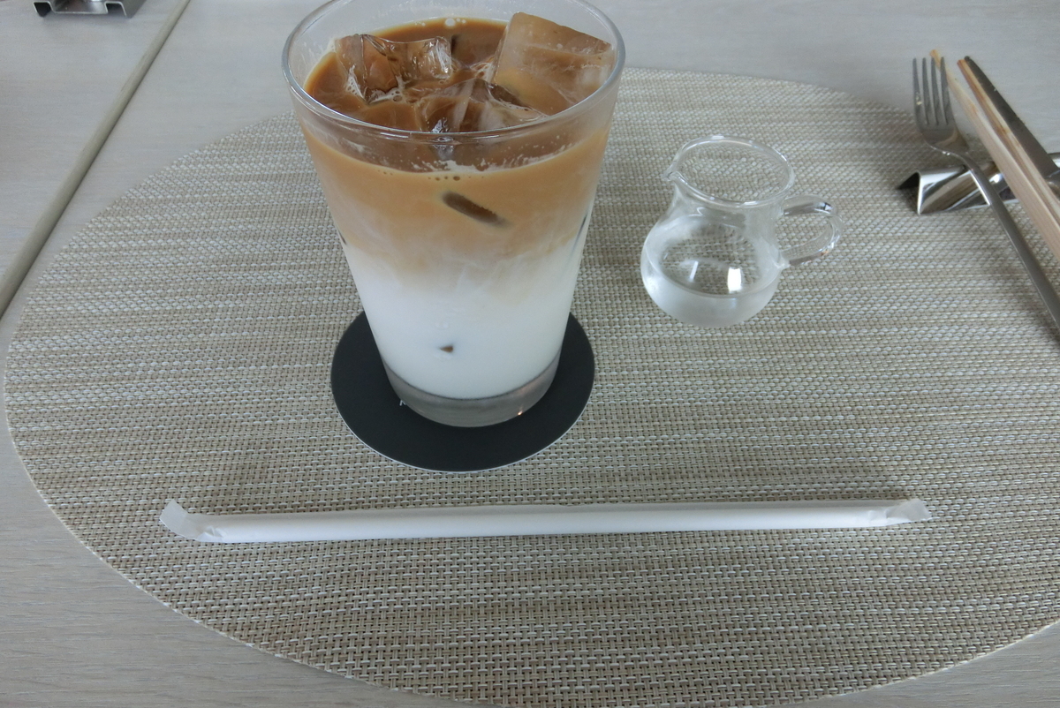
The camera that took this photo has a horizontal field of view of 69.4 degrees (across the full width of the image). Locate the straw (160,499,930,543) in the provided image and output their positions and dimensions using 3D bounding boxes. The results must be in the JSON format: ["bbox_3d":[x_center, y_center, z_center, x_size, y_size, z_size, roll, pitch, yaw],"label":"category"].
[{"bbox_3d":[0.006,0.051,0.239,0.239,0.008,0.012,0,49,-2],"label":"straw"}]

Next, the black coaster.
[{"bbox_3d":[-0.024,0.003,0.283,0.096,0.002,0.096,2,49,0],"label":"black coaster"}]

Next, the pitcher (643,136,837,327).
[{"bbox_3d":[0.077,-0.041,0.284,0.064,0.063,0.052,2,49,0],"label":"pitcher"}]

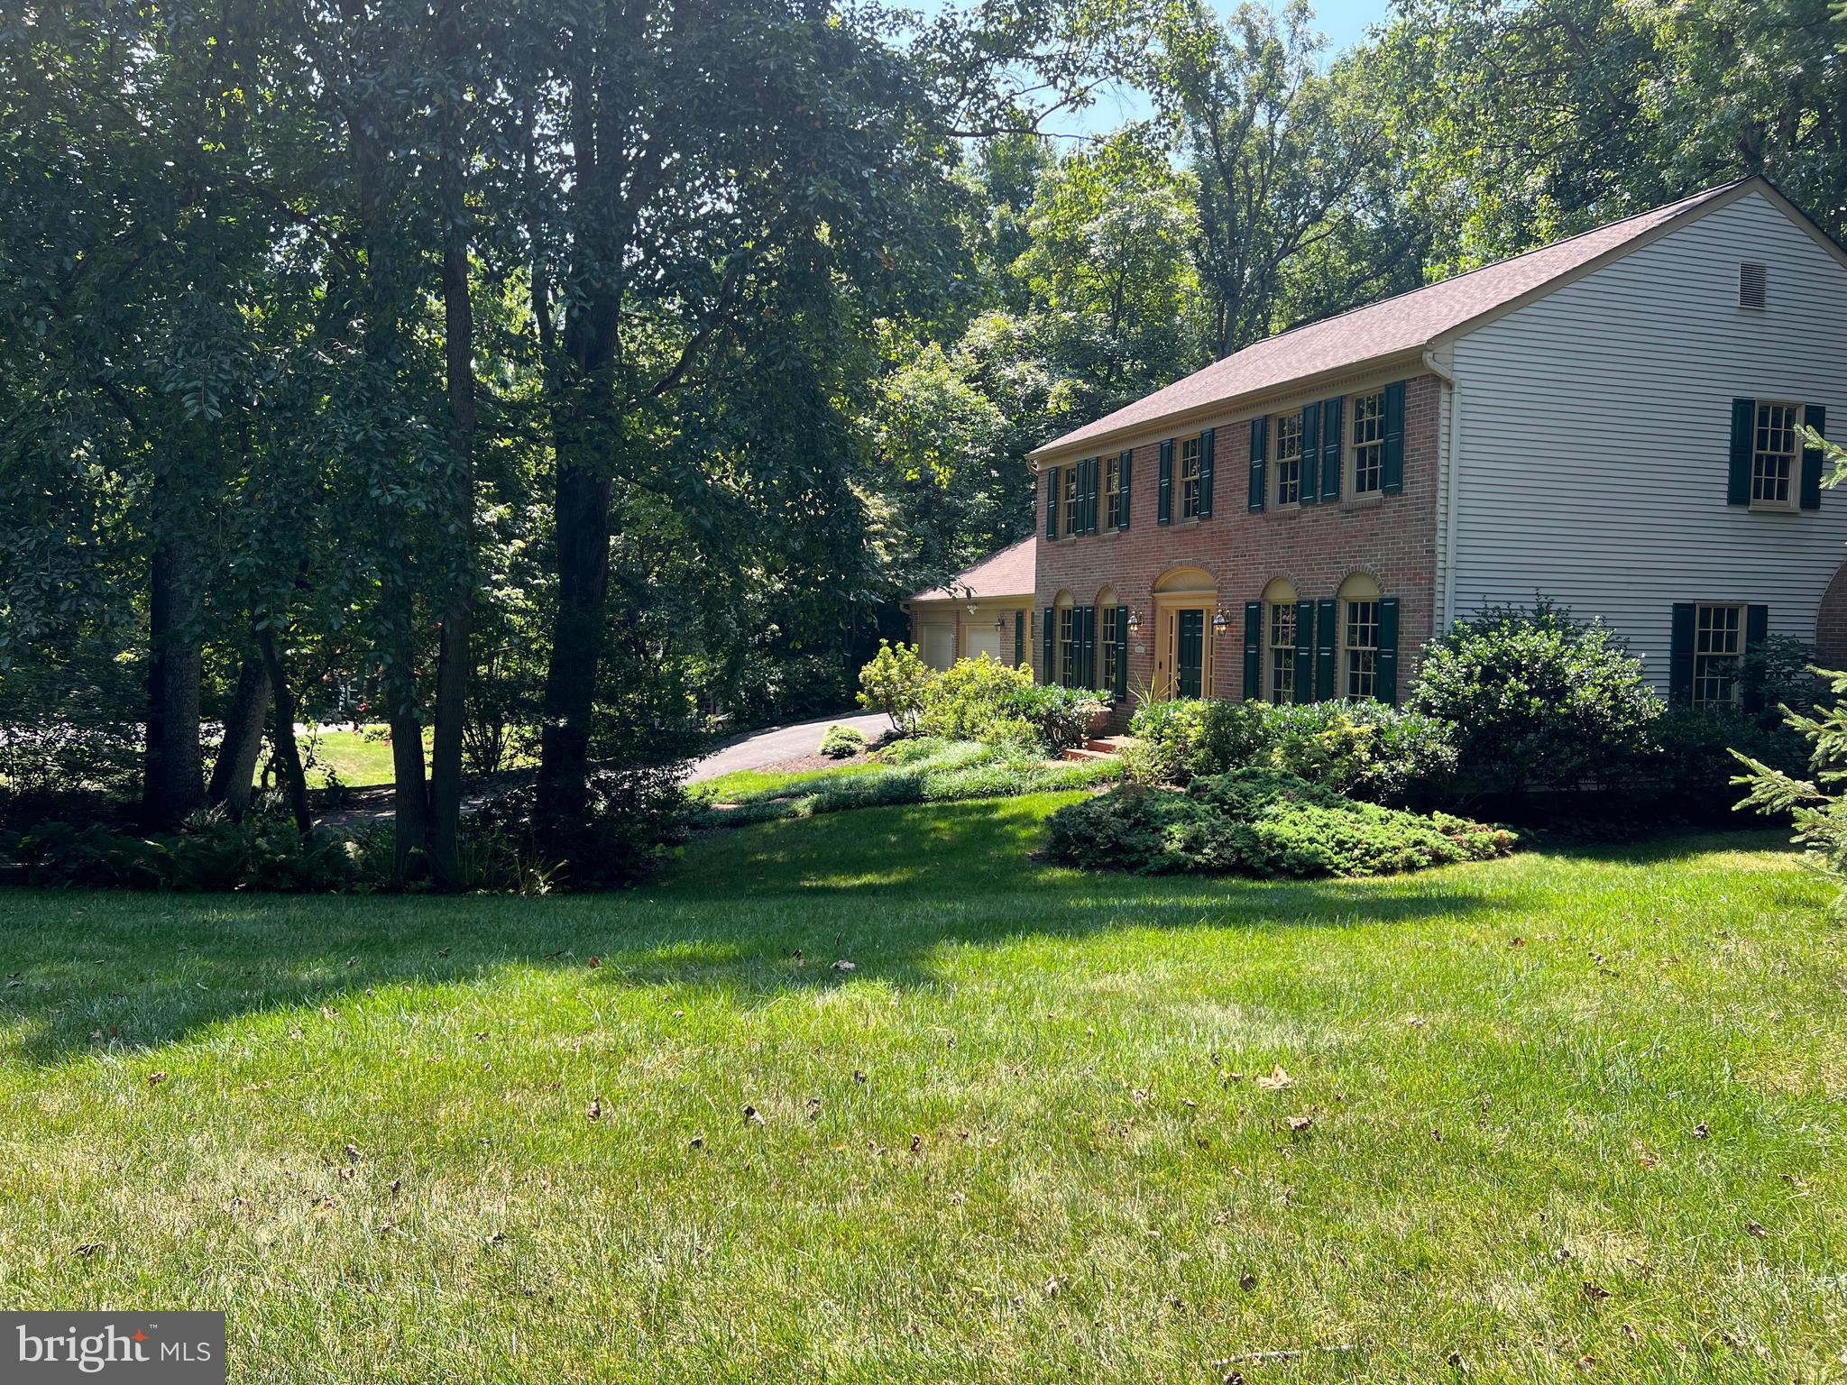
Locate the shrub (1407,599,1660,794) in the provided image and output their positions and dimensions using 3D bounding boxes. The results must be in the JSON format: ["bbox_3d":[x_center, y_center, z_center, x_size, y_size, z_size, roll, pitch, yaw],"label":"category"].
[{"bbox_3d":[7.396,0.082,16.903,2.955,2.462,2.462,0,3,0],"label":"shrub"}]

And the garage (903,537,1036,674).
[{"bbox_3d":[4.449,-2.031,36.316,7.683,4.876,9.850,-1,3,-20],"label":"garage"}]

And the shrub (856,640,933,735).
[{"bbox_3d":[-0.564,-0.111,26.935,1.478,1.822,1.478,0,3,0],"label":"shrub"}]

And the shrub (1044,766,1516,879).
[{"bbox_3d":[3.487,1.180,13.651,4.334,0.837,2.758,0,3,-10],"label":"shrub"}]

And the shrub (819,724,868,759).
[{"bbox_3d":[-1.366,0.834,23.655,0.837,0.611,0.837,0,3,0],"label":"shrub"}]

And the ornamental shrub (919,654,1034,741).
[{"bbox_3d":[0.976,0.125,25.848,2.167,1.674,1.970,0,3,0],"label":"ornamental shrub"}]

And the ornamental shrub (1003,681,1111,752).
[{"bbox_3d":[2.357,0.423,24.558,1.822,1.280,1.576,0,3,0],"label":"ornamental shrub"}]

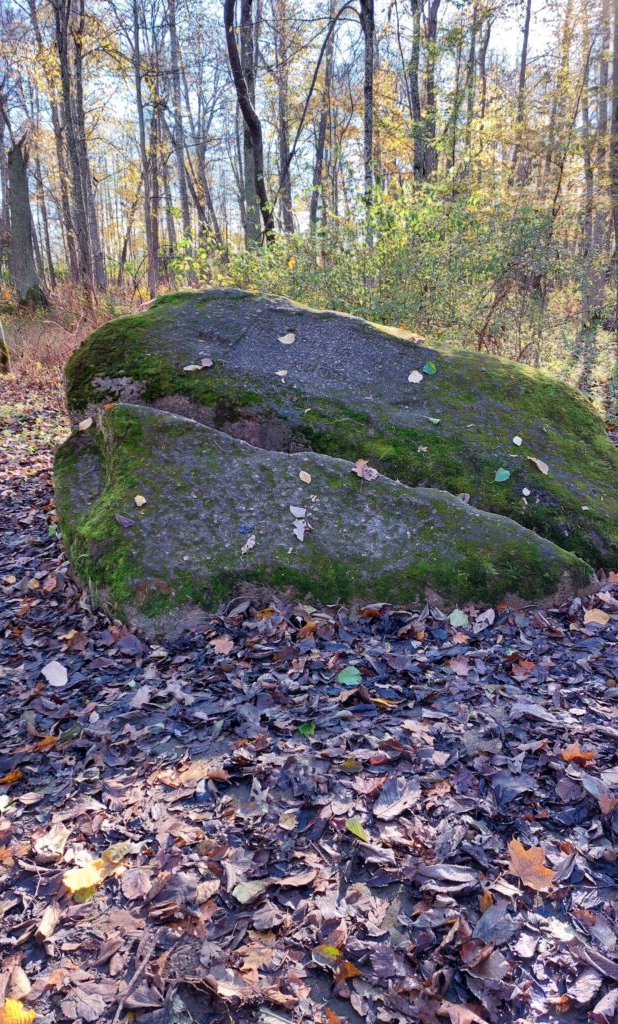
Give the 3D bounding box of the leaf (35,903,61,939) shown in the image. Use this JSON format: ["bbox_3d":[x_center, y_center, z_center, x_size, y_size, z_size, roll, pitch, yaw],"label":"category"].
[{"bbox_3d":[-0.579,0.909,1.577,0.050,0.030,0.090,10,23,26],"label":"leaf"}]

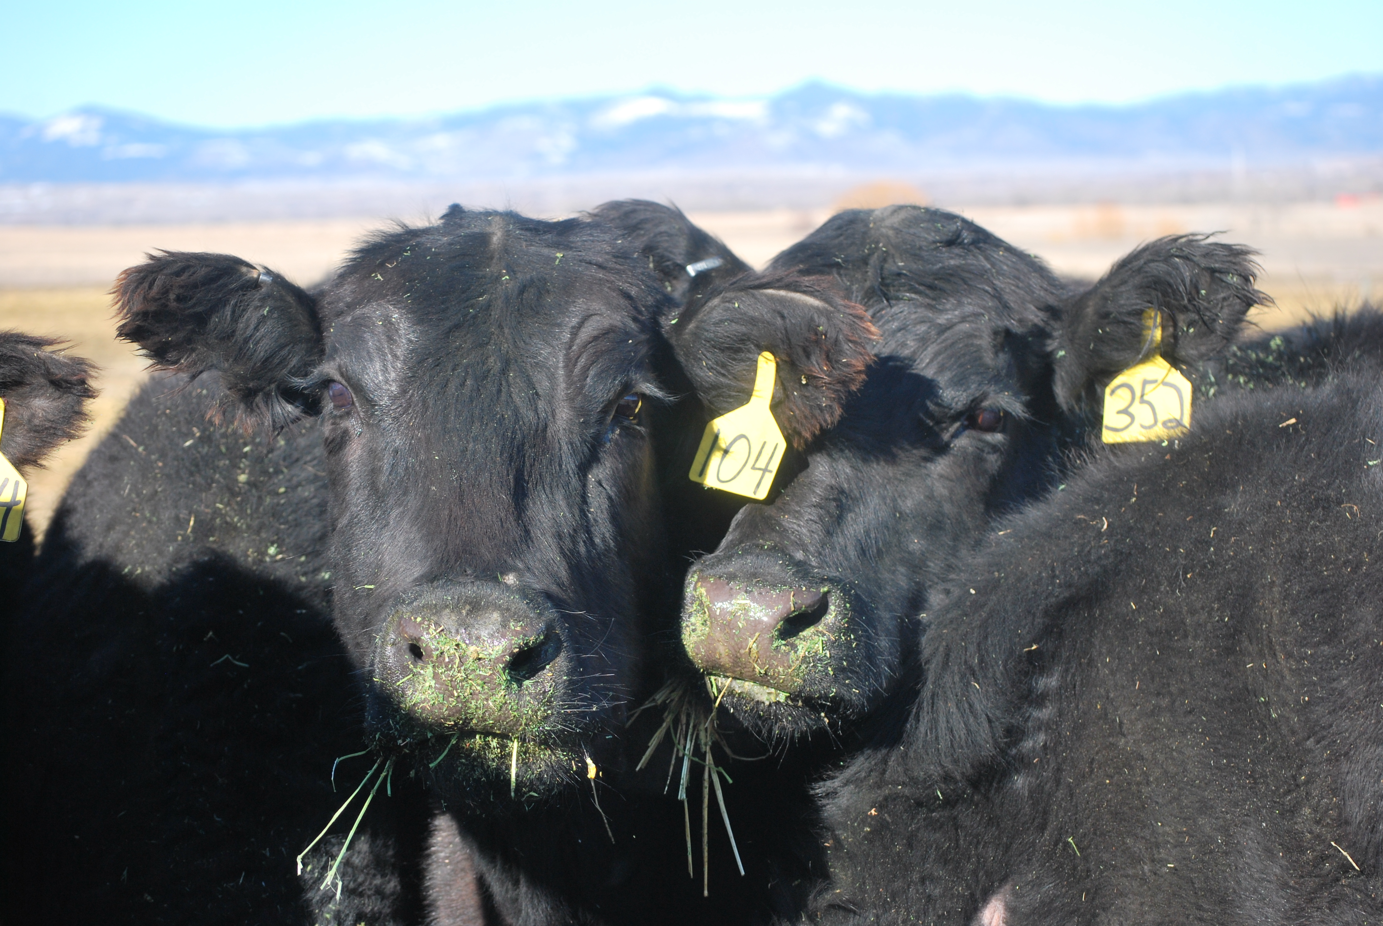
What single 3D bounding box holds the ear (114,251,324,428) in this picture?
[{"bbox_3d":[-0.377,-0.099,2.860,0.165,0.135,0.085,1,4,13],"label":"ear"}]

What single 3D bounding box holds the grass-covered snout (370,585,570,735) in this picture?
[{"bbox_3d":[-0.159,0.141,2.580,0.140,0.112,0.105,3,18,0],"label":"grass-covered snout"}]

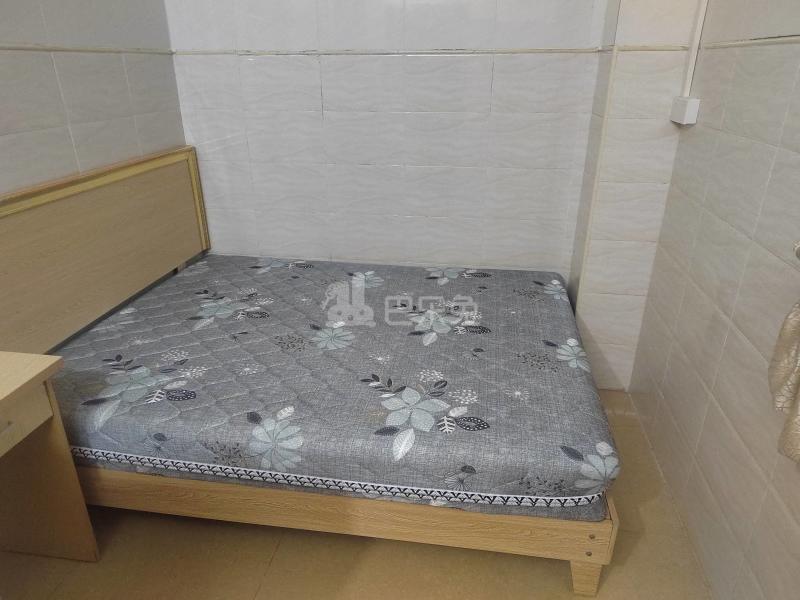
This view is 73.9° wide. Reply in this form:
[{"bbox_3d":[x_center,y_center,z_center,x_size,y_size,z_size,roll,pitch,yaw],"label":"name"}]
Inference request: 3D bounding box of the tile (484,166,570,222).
[{"bbox_3d":[0.618,-0.512,2.596,0.400,0.249,0.012,4,24,8],"label":"tile"}]

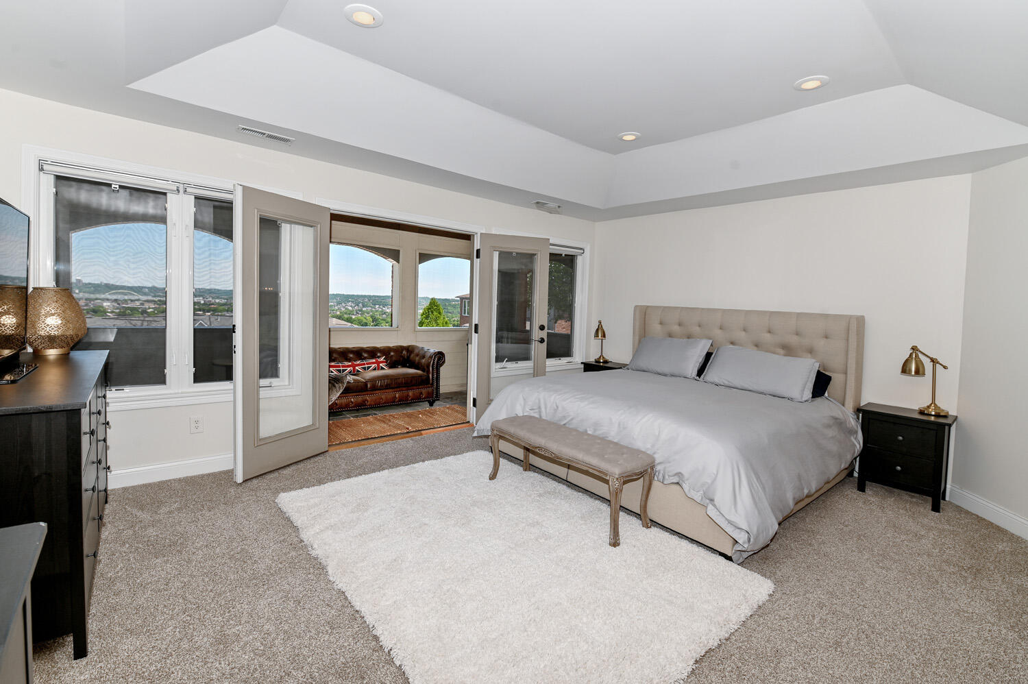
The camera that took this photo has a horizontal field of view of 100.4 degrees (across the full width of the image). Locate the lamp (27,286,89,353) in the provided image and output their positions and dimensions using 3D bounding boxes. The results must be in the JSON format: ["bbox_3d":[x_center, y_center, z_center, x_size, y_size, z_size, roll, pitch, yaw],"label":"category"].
[{"bbox_3d":[-2.689,-0.122,2.480,0.285,0.373,0.285,7,7,42],"label":"lamp"}]

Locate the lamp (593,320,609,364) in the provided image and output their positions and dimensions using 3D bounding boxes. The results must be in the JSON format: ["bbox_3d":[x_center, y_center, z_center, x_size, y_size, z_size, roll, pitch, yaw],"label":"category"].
[{"bbox_3d":[1.171,-0.002,5.621,0.175,0.550,0.360,4,5,17],"label":"lamp"}]

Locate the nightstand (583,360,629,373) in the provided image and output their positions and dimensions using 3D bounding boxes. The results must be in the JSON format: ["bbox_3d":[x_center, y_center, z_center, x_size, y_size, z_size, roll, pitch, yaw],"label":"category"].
[{"bbox_3d":[1.218,0.615,5.507,0.385,0.655,0.535,-2,7,-42],"label":"nightstand"}]

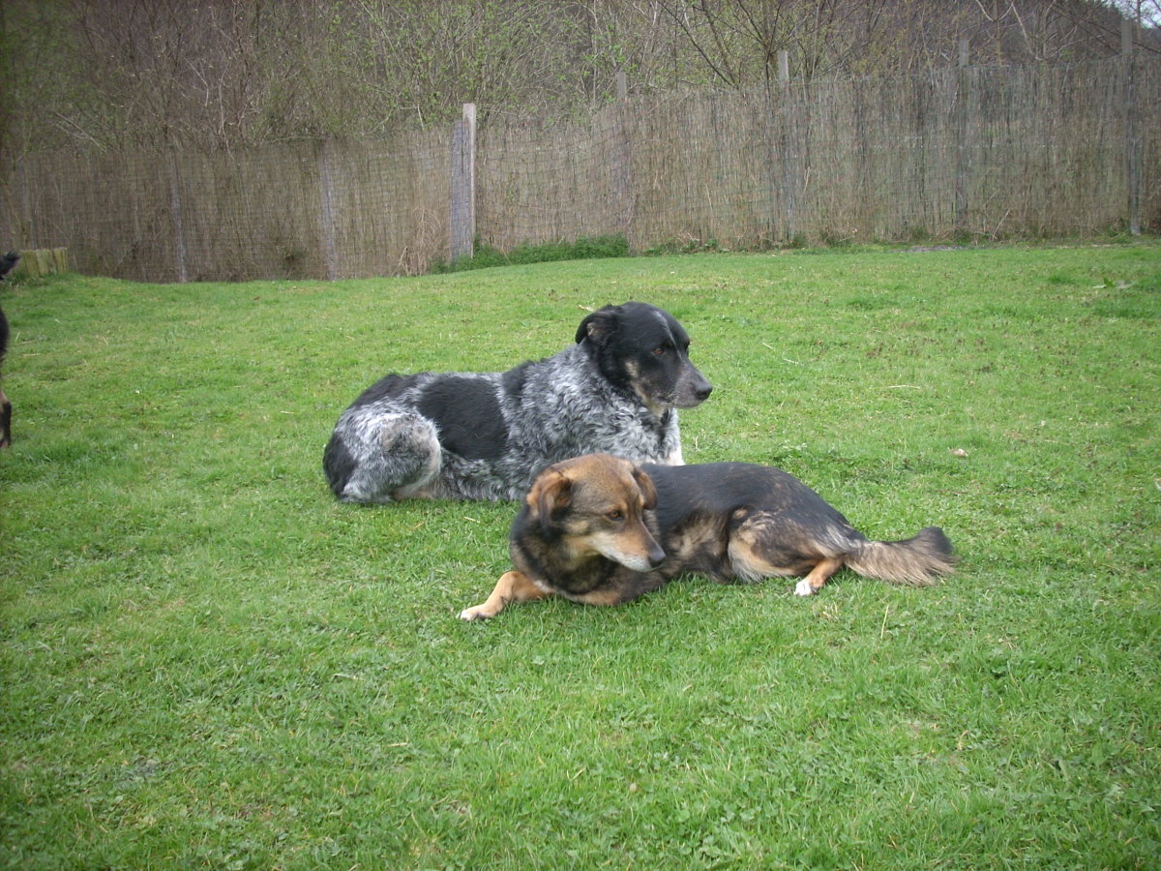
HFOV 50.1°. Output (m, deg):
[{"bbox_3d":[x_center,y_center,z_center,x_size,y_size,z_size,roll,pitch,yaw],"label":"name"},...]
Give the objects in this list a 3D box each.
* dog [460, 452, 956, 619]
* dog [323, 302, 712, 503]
[{"bbox_3d":[0.186,0.095,2.000,0.760,0.255,0.330,-5,11,-13],"label":"dog"},{"bbox_3d":[-0.106,-0.090,2.641,0.800,0.400,0.340,0,11,12],"label":"dog"}]

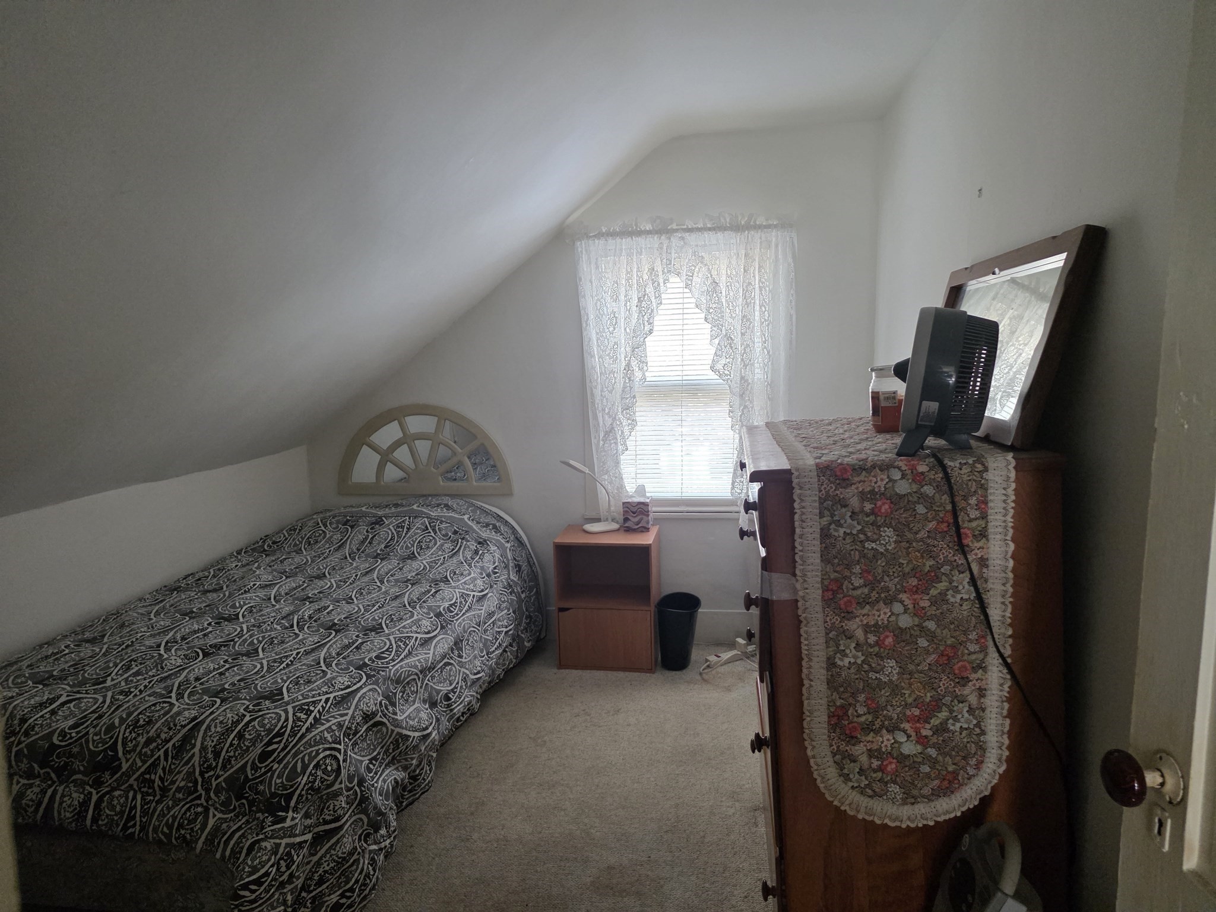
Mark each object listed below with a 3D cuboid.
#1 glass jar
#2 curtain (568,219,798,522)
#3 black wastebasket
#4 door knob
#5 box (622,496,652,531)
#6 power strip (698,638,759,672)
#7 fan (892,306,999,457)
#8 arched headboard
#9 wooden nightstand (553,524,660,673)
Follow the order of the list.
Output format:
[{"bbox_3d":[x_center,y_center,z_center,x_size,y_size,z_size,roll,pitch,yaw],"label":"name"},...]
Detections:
[{"bbox_3d":[0.632,-0.126,1.792,0.107,0.145,0.107,-1,7,8],"label":"glass jar"},{"bbox_3d":[0.325,-0.335,3.447,0.922,1.314,0.100,-1,7,8],"label":"curtain"},{"bbox_3d":[0.305,0.740,3.400,0.187,0.262,0.250,-1,7,8],"label":"black wastebasket"},{"bbox_3d":[0.538,0.326,0.820,0.066,0.056,0.055,-2,7,0],"label":"door knob"},{"bbox_3d":[0.128,0.255,3.494,0.113,0.130,0.113,-1,7,8],"label":"box"},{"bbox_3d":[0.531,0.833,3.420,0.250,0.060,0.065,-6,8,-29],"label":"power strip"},{"bbox_3d":[0.604,-0.138,1.441,0.178,0.256,0.230,1,8,23],"label":"fan"},{"bbox_3d":[-0.853,-0.031,3.704,0.839,0.417,0.025,-1,7,8],"label":"arched headboard"},{"bbox_3d":[0.010,0.600,3.468,0.405,0.541,0.342,0,7,10],"label":"wooden nightstand"}]

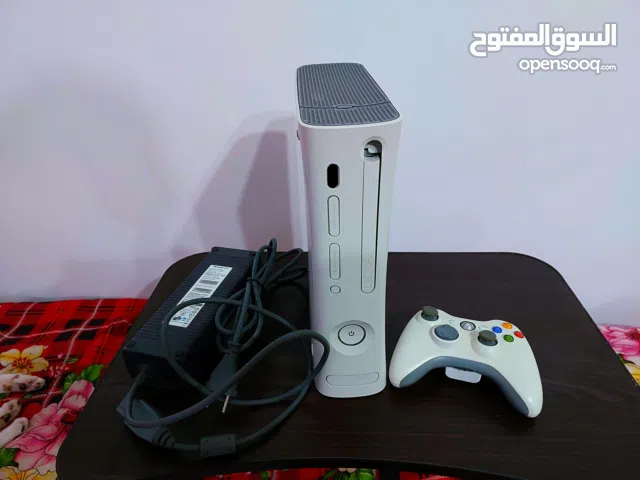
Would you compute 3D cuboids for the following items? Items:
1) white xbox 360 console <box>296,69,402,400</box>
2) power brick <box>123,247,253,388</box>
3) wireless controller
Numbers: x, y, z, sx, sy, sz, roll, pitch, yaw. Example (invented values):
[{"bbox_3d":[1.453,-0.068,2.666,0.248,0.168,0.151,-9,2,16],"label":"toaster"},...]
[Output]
[{"bbox_3d":[0.024,-0.022,0.506,0.082,0.309,0.259,-3,32,-1],"label":"white xbox 360 console"},{"bbox_3d":[-0.156,0.095,0.572,0.075,0.055,0.215,6,33,13],"label":"power brick"},{"bbox_3d":[0.170,0.128,0.494,0.154,0.059,0.107,8,34,16],"label":"wireless controller"}]

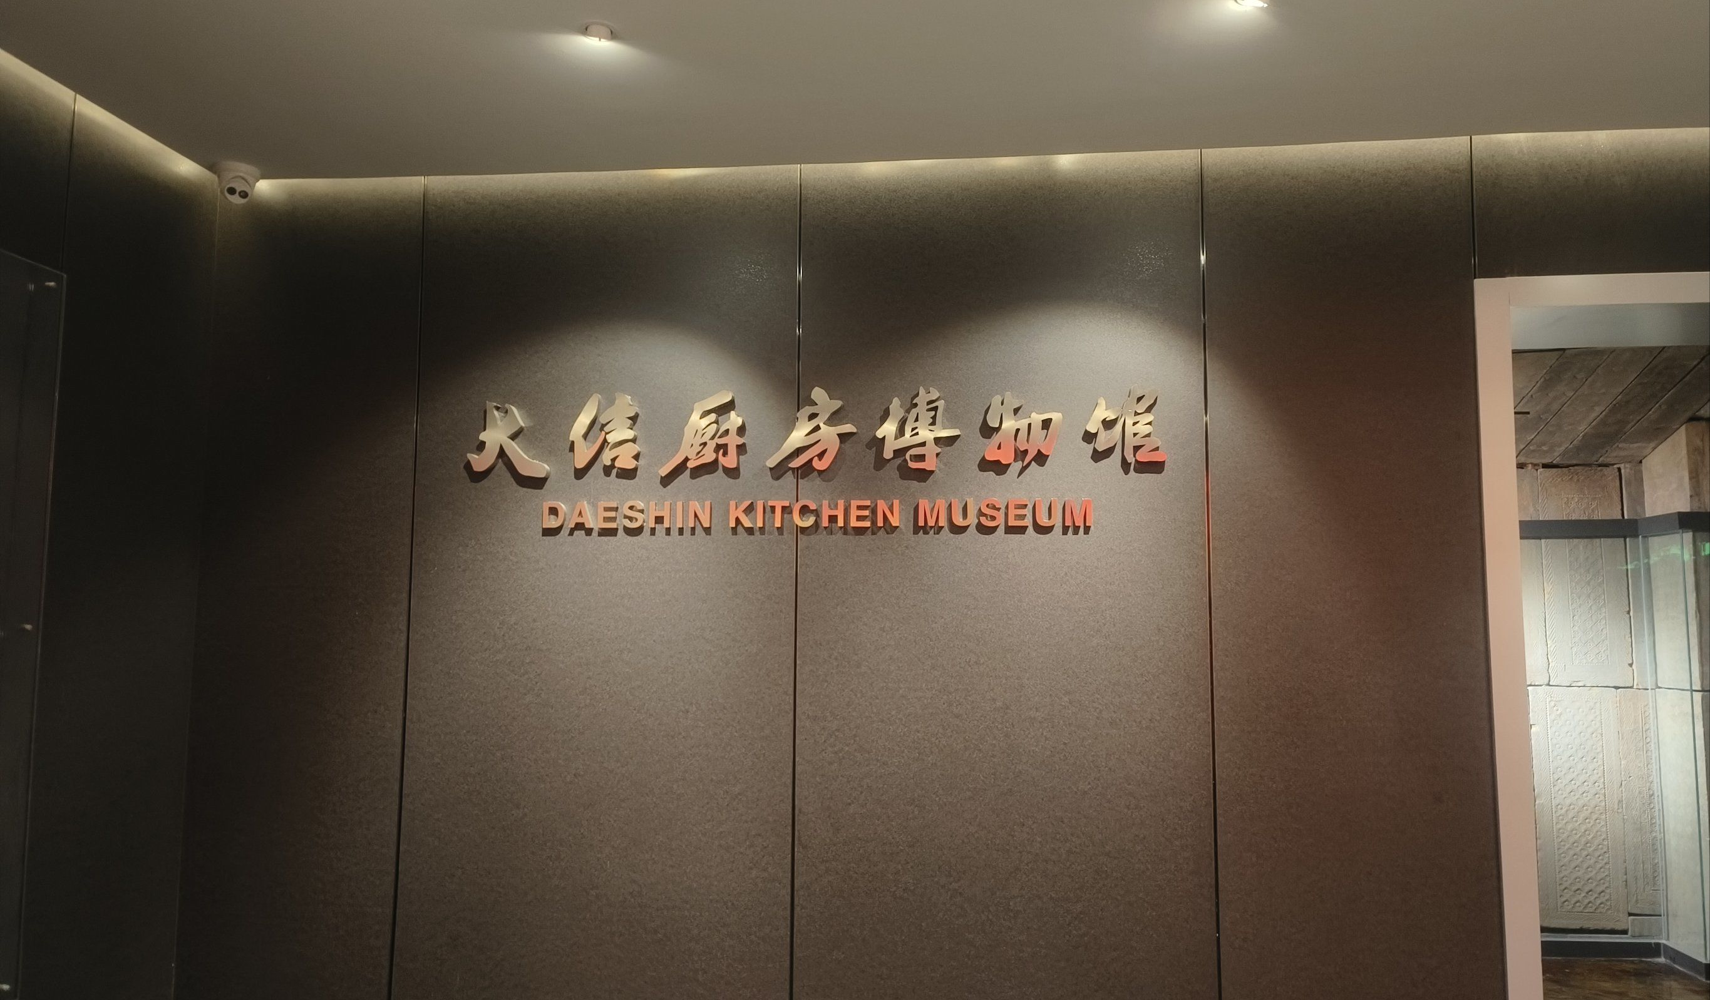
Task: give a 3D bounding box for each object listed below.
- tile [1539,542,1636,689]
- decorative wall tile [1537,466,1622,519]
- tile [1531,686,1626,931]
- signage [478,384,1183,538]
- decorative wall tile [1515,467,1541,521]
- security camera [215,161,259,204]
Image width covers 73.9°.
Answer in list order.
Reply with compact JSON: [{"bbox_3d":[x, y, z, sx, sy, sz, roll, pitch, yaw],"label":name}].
[{"bbox_3d":[3.527,0.543,5.500,0.388,0.717,0.060,0,-5,6],"label":"tile"},{"bbox_3d":[3.525,-0.026,5.551,0.385,0.262,0.060,0,-5,6],"label":"decorative wall tile"},{"bbox_3d":[3.446,1.472,5.426,0.396,1.149,0.060,0,-5,6],"label":"tile"},{"bbox_3d":[-0.140,-0.118,3.333,2.054,0.405,0.045,0,-5,6],"label":"signage"},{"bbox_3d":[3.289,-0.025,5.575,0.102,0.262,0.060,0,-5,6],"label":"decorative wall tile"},{"bbox_3d":[-1.841,-0.946,3.393,0.120,0.100,0.120,3,-6,-29],"label":"security camera"}]

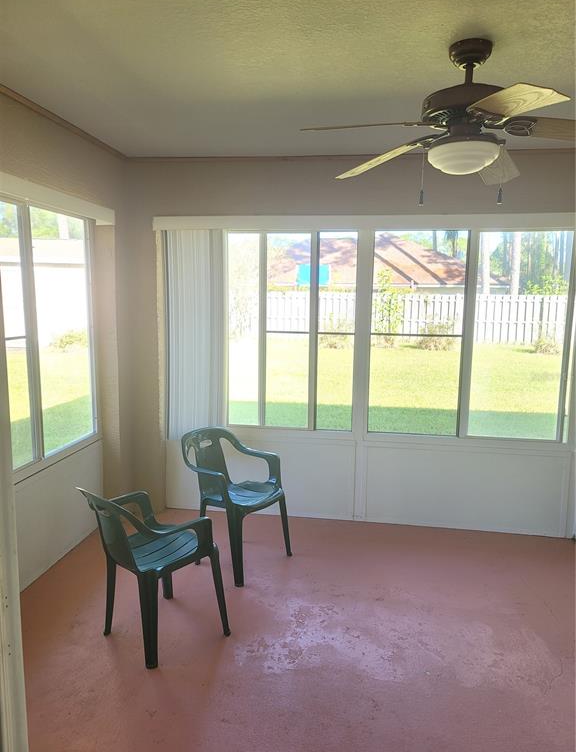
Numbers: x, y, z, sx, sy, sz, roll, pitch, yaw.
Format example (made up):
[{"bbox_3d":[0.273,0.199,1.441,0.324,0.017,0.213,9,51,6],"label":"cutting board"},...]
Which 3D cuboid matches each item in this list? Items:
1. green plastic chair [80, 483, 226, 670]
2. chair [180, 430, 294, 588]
[{"bbox_3d":[-0.624,0.839,2.538,0.545,0.777,0.562,8,11,42],"label":"green plastic chair"},{"bbox_3d":[-0.322,0.730,3.353,0.562,0.777,0.545,7,10,37],"label":"chair"}]

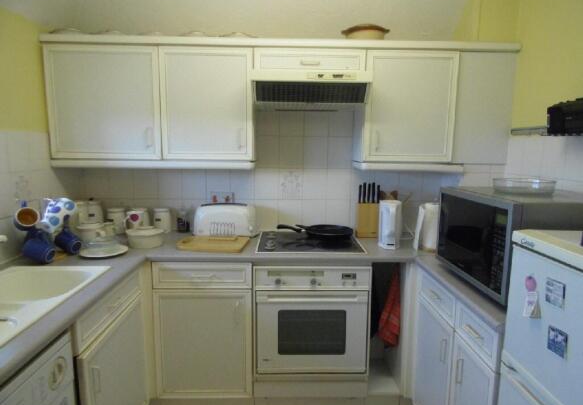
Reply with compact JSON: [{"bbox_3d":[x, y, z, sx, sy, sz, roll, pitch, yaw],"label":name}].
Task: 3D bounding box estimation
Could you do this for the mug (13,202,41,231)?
[{"bbox_3d":[-1.208,0.063,1.692,0.090,0.118,0.100,-7,-10,-41],"label":"mug"}]

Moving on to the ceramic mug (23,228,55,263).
[{"bbox_3d":[-1.128,0.209,1.667,0.100,0.118,0.090,16,10,3],"label":"ceramic mug"}]

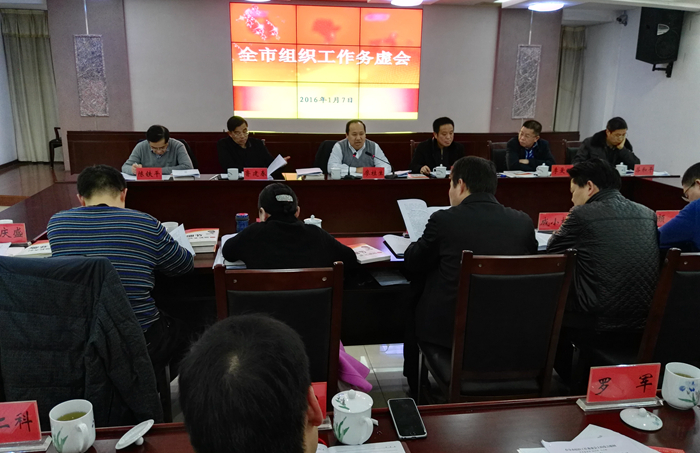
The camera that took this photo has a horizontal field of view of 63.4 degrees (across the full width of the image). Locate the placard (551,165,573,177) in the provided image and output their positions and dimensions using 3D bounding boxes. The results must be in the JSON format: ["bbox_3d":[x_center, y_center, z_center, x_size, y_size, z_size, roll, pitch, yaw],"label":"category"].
[{"bbox_3d":[1.888,-0.485,5.040,0.215,0.108,0.050,-1,13,-8],"label":"placard"}]

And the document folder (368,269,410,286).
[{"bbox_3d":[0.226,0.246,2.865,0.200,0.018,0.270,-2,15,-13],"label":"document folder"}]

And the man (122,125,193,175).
[{"bbox_3d":[-1.701,-0.348,5.191,0.600,1.140,0.800,-1,14,-8],"label":"man"}]

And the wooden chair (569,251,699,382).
[{"bbox_3d":[1.274,0.513,2.435,0.440,1.030,0.570,-2,14,-10],"label":"wooden chair"}]

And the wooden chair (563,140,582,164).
[{"bbox_3d":[2.594,-0.433,6.194,0.480,0.960,0.580,-1,14,-8],"label":"wooden chair"}]

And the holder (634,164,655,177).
[{"bbox_3d":[2.812,-0.534,5.394,0.205,0.100,0.060,-1,15,-9],"label":"holder"}]

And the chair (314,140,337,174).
[{"bbox_3d":[-0.027,-0.346,5.668,0.480,0.960,0.580,-1,14,-8],"label":"chair"}]

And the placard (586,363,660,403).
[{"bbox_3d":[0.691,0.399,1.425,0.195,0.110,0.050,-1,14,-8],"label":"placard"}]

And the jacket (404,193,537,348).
[{"bbox_3d":[0.536,0.165,2.426,0.550,0.660,0.480,-3,15,-16],"label":"jacket"}]

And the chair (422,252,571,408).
[{"bbox_3d":[0.542,0.520,2.310,0.440,1.020,0.530,-1,14,-7],"label":"chair"}]

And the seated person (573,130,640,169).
[{"bbox_3d":[2.465,-0.412,5.531,0.640,1.280,0.750,-1,13,-8],"label":"seated person"}]

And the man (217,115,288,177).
[{"bbox_3d":[-0.909,-0.388,5.274,0.620,1.260,0.720,-2,15,-12],"label":"man"}]

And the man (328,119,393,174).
[{"bbox_3d":[0.054,-0.403,5.405,0.590,1.200,0.780,-1,14,-8],"label":"man"}]

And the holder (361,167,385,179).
[{"bbox_3d":[0.204,-0.446,4.818,0.215,0.108,0.050,-1,13,-8],"label":"holder"}]

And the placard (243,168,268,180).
[{"bbox_3d":[-0.774,-0.430,4.644,0.190,0.095,0.050,-1,14,-8],"label":"placard"}]

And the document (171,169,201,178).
[{"bbox_3d":[-1.360,-0.453,4.702,0.210,0.030,0.290,-1,14,-8],"label":"document"}]

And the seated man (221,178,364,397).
[{"bbox_3d":[-0.255,0.393,2.476,0.600,1.160,0.760,-1,15,-9],"label":"seated man"}]

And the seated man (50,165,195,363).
[{"bbox_3d":[-0.922,0.379,2.350,0.560,1.270,0.780,-1,13,-8],"label":"seated man"}]

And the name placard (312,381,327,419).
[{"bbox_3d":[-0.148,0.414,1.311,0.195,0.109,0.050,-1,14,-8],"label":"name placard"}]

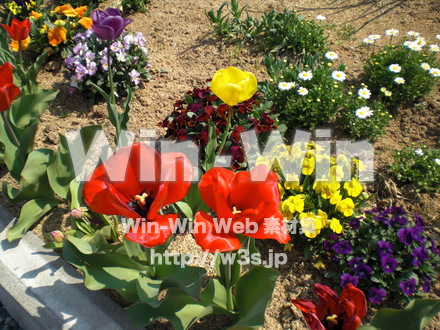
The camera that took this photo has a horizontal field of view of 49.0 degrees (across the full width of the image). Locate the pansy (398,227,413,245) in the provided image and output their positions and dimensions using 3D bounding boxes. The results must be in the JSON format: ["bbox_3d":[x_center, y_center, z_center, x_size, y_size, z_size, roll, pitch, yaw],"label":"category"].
[{"bbox_3d":[0.334,0.128,0.870,0.028,0.031,0.012,-26,15,-24],"label":"pansy"}]

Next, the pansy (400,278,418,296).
[{"bbox_3d":[0.299,0.194,0.765,0.027,0.028,0.012,14,1,14],"label":"pansy"}]

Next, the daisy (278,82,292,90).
[{"bbox_3d":[0.144,-0.172,1.060,0.031,0.011,0.031,6,44,7],"label":"daisy"}]

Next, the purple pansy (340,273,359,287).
[{"bbox_3d":[0.206,0.186,0.770,0.027,0.012,0.028,11,85,11],"label":"purple pansy"}]

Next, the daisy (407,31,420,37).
[{"bbox_3d":[0.481,-0.327,1.200,0.033,0.010,0.033,0,49,0],"label":"daisy"}]

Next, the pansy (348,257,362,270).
[{"bbox_3d":[0.233,0.169,0.830,0.025,0.026,0.011,5,10,5],"label":"pansy"}]

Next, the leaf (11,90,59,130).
[{"bbox_3d":[-0.369,-0.110,0.960,0.095,0.075,0.055,-14,46,-14],"label":"leaf"}]

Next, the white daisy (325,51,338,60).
[{"bbox_3d":[0.282,-0.275,1.220,0.031,0.011,0.031,0,50,0],"label":"white daisy"}]

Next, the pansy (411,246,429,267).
[{"bbox_3d":[0.327,0.151,0.790,0.027,0.028,0.012,35,14,31],"label":"pansy"}]

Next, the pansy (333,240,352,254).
[{"bbox_3d":[0.203,0.137,0.800,0.032,0.013,0.026,7,59,8],"label":"pansy"}]

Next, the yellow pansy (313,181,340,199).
[{"bbox_3d":[0.174,0.040,0.790,0.043,0.029,0.022,0,17,0],"label":"yellow pansy"}]

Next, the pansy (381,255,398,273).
[{"bbox_3d":[0.272,0.159,0.775,0.027,0.028,0.012,18,2,18],"label":"pansy"}]

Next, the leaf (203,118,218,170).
[{"bbox_3d":[-0.017,-0.037,0.910,0.029,0.120,0.025,0,42,0],"label":"leaf"}]

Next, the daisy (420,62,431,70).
[{"bbox_3d":[0.486,-0.232,1.140,0.025,0.010,0.025,-7,60,-7],"label":"daisy"}]

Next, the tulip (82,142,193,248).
[{"bbox_3d":[-0.095,0.037,0.610,0.130,0.090,0.115,0,42,0],"label":"tulip"}]

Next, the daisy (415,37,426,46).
[{"bbox_3d":[0.498,-0.307,1.200,0.031,0.011,0.031,18,47,18],"label":"daisy"}]

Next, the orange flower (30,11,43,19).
[{"bbox_3d":[-0.531,-0.435,1.400,0.038,0.034,0.018,-21,9,-20],"label":"orange flower"}]

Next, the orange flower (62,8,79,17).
[{"bbox_3d":[-0.380,-0.387,1.230,0.040,0.018,0.034,0,42,0],"label":"orange flower"}]

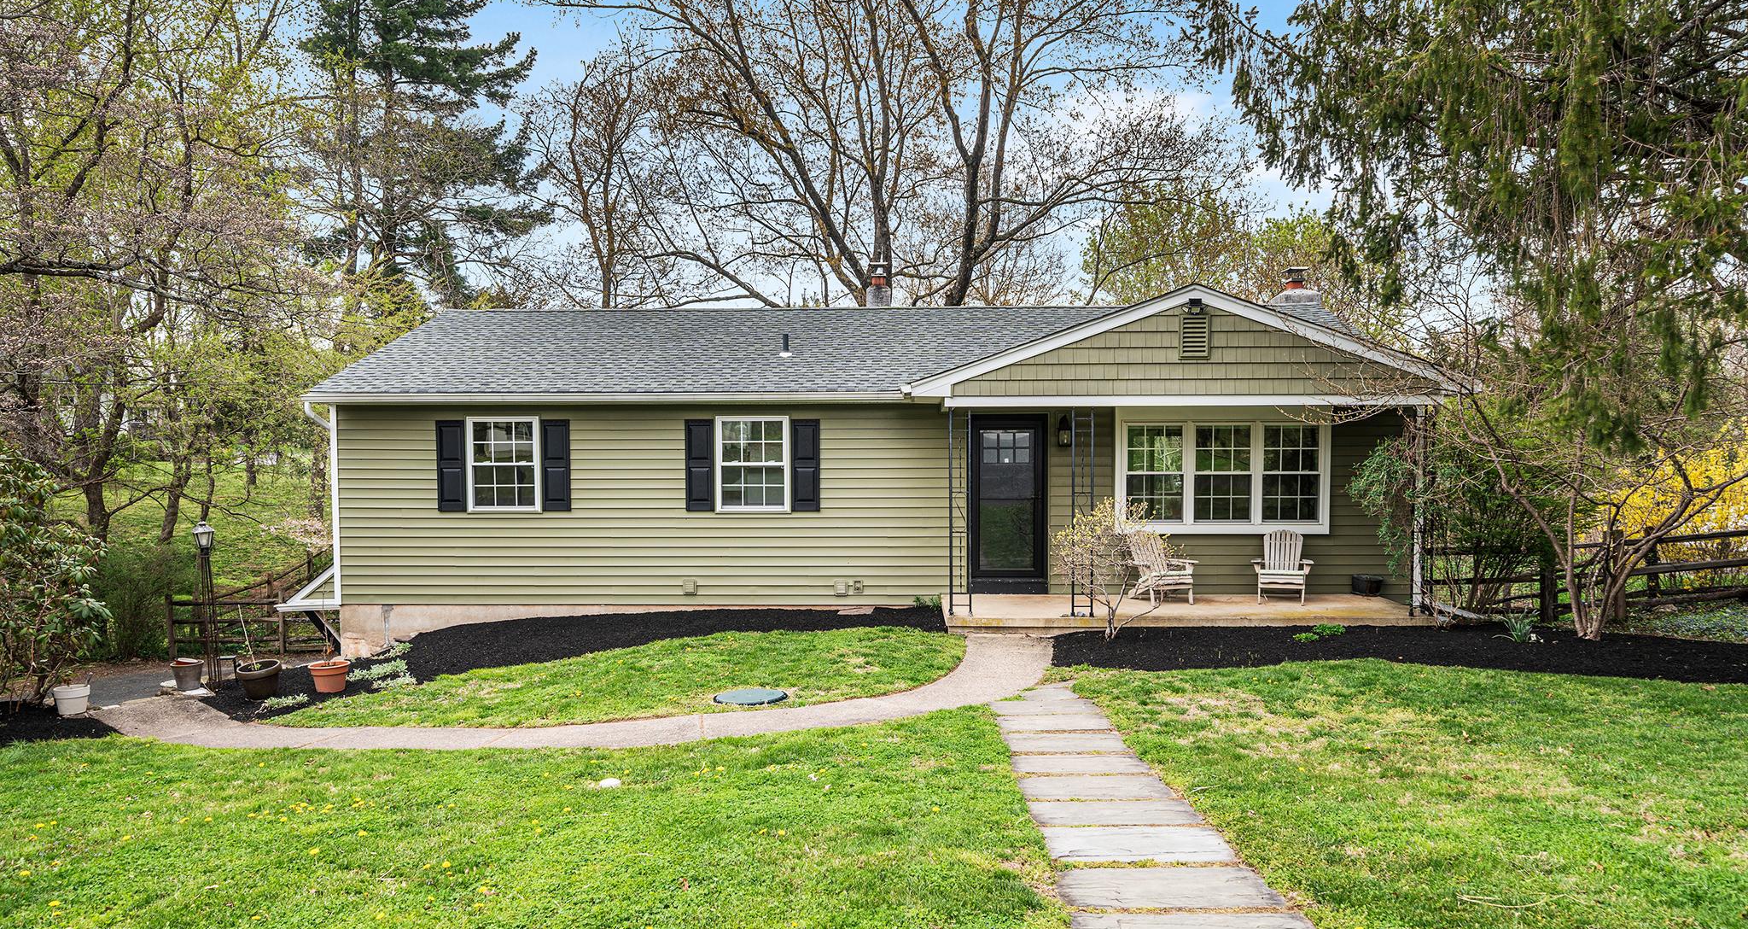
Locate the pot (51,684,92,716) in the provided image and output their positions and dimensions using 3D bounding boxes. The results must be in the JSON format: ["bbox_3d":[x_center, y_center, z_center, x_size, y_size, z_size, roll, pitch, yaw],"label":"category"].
[{"bbox_3d":[-8.756,2.560,12.716,0.330,0.290,0.330,0,3,0],"label":"pot"}]

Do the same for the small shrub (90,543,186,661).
[{"bbox_3d":[-12.649,2.291,19.943,1.650,2.050,1.550,0,3,1],"label":"small shrub"}]

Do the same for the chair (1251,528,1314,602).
[{"bbox_3d":[5.149,1.273,14.689,0.730,0.890,0.790,1,3,20],"label":"chair"}]

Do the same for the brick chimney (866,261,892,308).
[{"bbox_3d":[0.082,-2.977,19.655,0.450,0.920,0.450,0,3,1],"label":"brick chimney"}]

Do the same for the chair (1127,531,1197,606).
[{"bbox_3d":[3.578,1.278,14.699,0.730,0.890,0.790,-1,3,-19],"label":"chair"}]

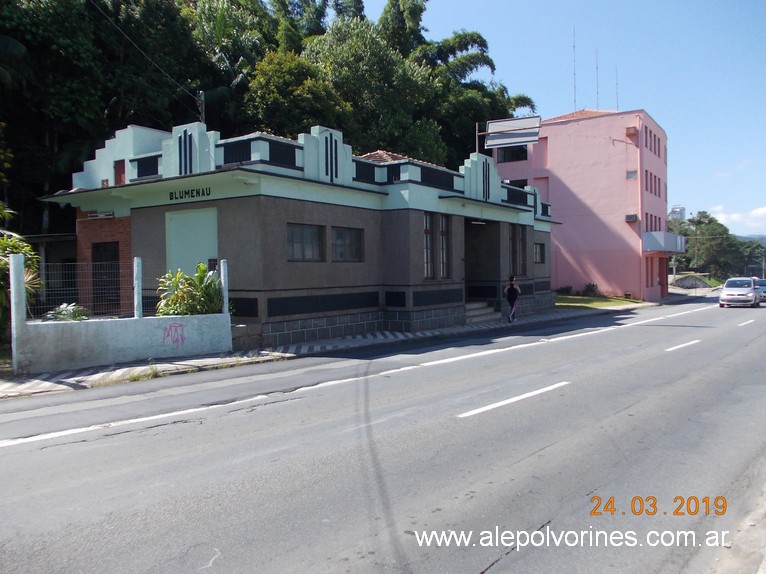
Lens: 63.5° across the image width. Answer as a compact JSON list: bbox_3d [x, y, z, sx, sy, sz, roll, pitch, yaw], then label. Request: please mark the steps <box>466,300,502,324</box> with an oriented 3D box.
[{"bbox_3d":[3.309,0.885,22.702,0.850,0.740,3.000,0,2,34],"label":"steps"}]

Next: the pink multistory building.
[{"bbox_3d":[15.594,-5.866,46.458,11.500,13.200,9.800,0,2,34],"label":"pink multistory building"}]

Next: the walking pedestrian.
[{"bbox_3d":[4.698,0.453,22.497,0.520,1.640,0.550,0,2,36],"label":"walking pedestrian"}]

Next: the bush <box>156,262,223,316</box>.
[{"bbox_3d":[-4.279,0.115,13.701,1.400,1.300,1.200,-2,2,-40],"label":"bush"}]

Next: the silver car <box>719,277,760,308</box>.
[{"bbox_3d":[19.365,0.262,33.528,1.670,1.530,3.850,0,2,36],"label":"silver car"}]

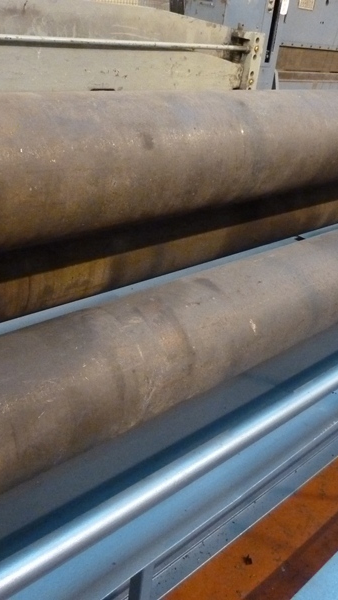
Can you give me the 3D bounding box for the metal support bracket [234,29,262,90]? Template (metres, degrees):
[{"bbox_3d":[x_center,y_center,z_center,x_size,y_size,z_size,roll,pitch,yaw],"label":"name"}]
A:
[{"bbox_3d":[0.501,-1.435,3.525,0.100,0.370,0.080,-18,35,-41],"label":"metal support bracket"}]

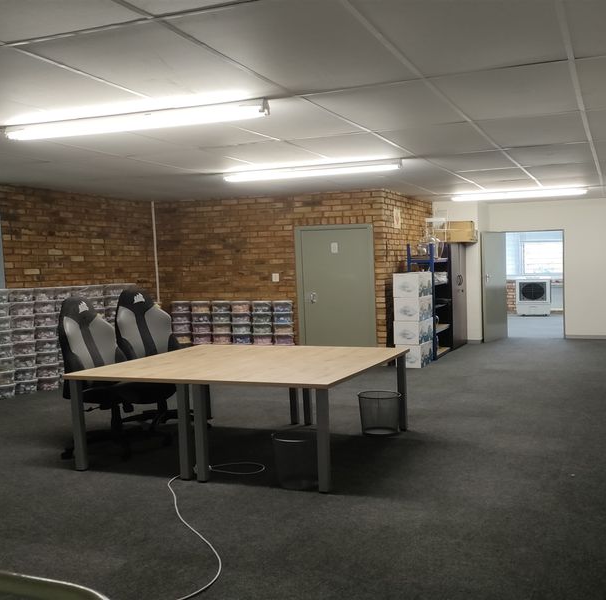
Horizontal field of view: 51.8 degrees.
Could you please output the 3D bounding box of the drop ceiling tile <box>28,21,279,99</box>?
[{"bbox_3d":[-0.664,-1.145,3.117,0.718,0.030,1.284,0,4,25],"label":"drop ceiling tile"}]

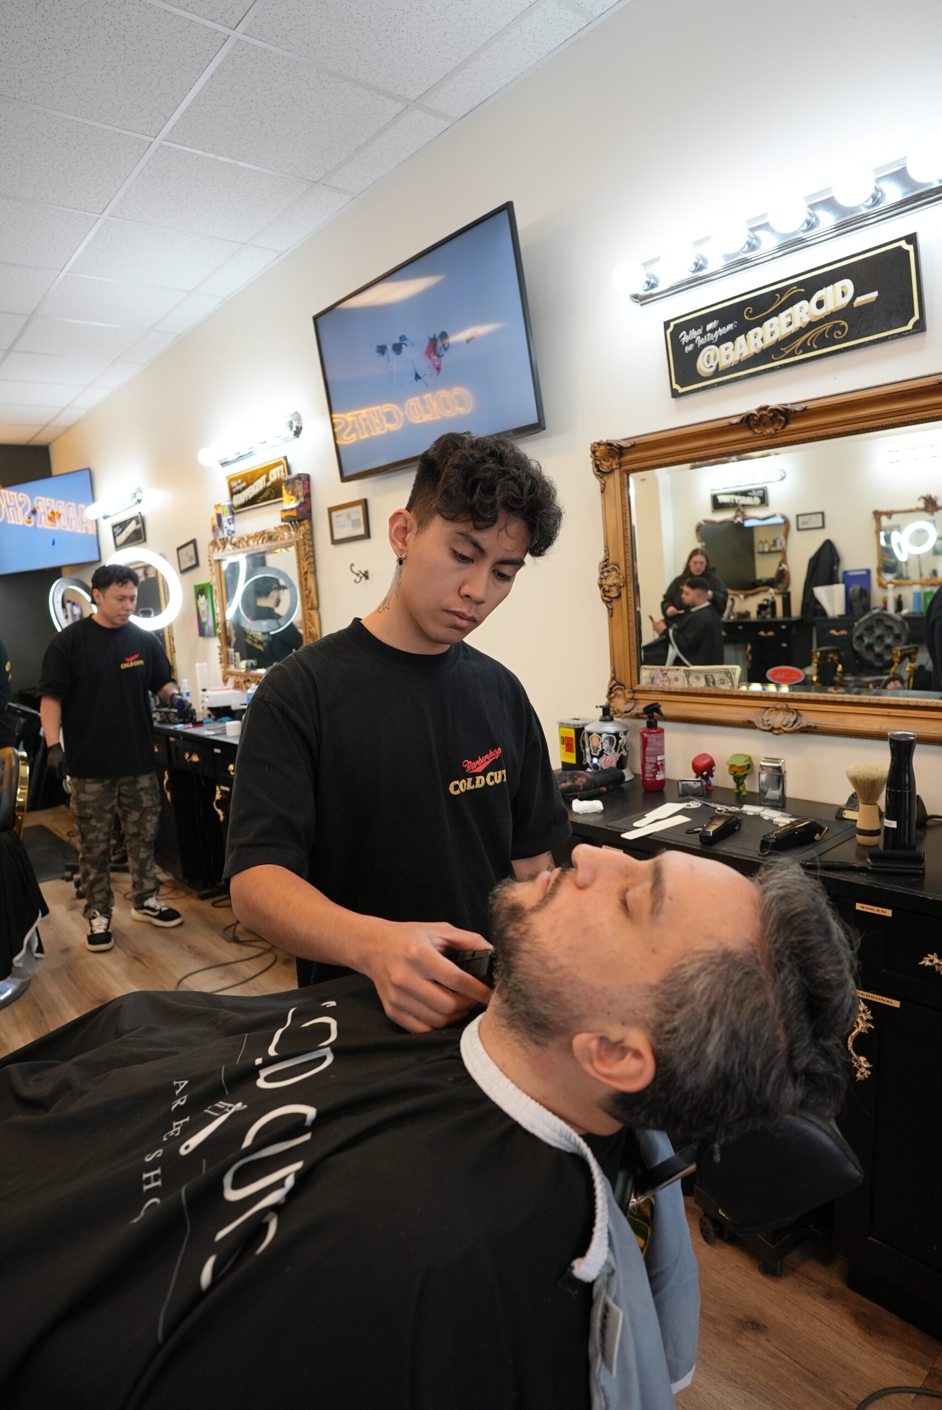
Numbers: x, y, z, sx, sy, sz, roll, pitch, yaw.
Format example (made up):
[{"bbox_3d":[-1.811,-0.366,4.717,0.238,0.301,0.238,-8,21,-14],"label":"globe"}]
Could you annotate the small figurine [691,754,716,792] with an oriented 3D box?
[{"bbox_3d":[0.661,0.184,2.189,0.064,0.103,0.060,-9,10,-22],"label":"small figurine"}]

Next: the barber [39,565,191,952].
[{"bbox_3d":[-1.680,0.235,3.800,0.620,1.750,0.480,-12,11,-35],"label":"barber"}]

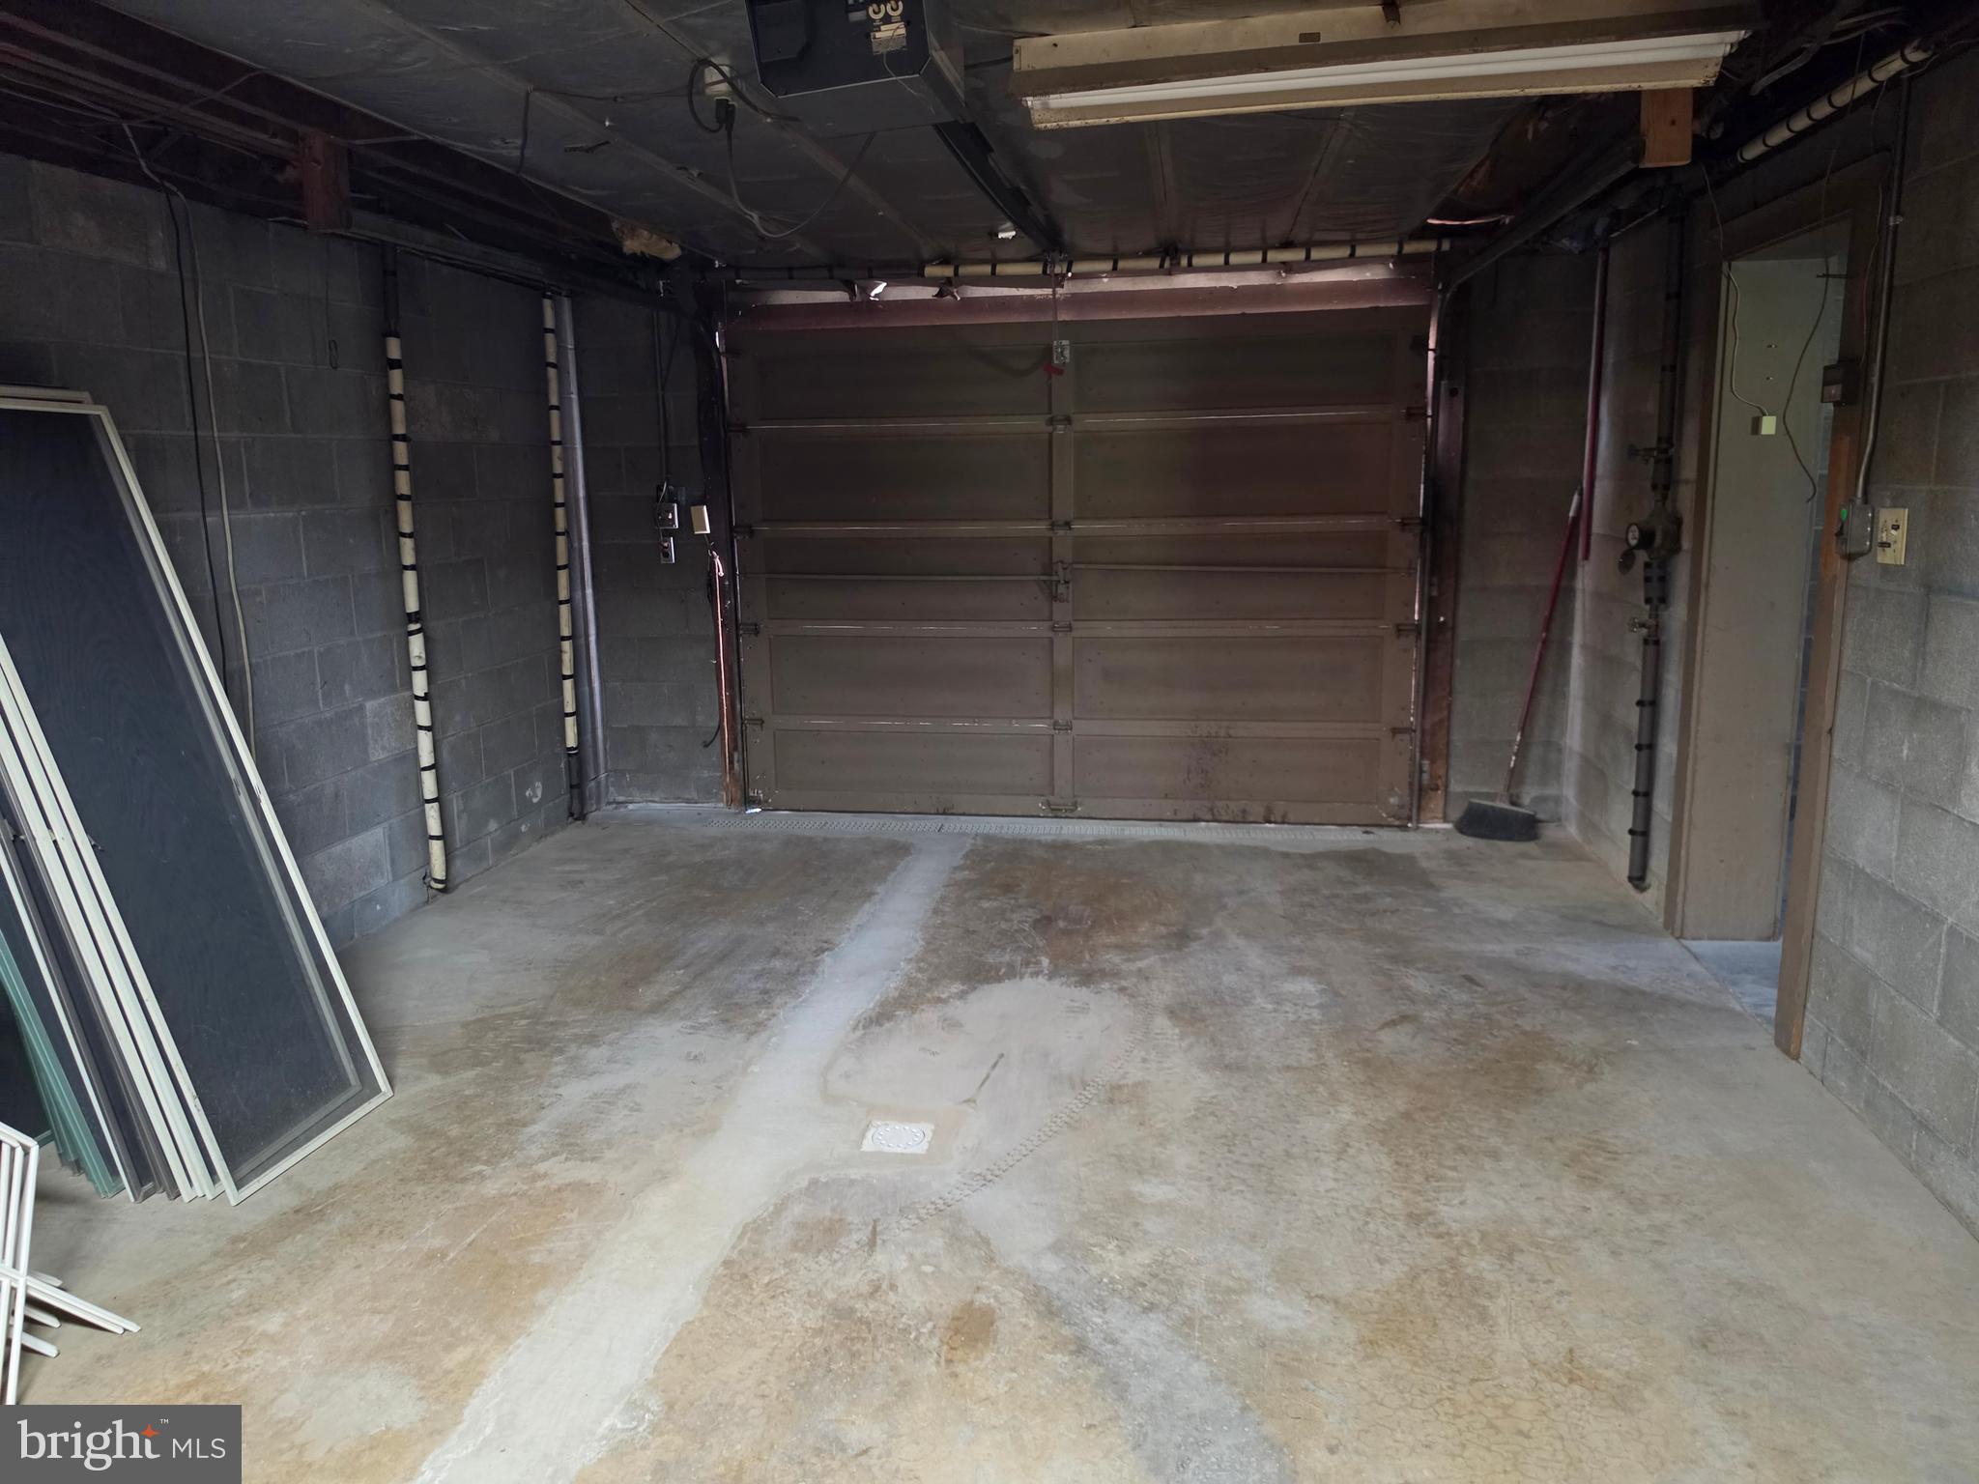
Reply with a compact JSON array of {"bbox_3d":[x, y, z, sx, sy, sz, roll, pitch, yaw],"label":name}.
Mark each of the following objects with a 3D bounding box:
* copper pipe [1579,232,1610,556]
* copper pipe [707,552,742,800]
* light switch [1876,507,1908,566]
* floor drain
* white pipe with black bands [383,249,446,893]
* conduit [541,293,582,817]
[{"bbox_3d":[2.236,-1.242,4.856,0.042,1.147,0.042,0,11,10],"label":"copper pipe"},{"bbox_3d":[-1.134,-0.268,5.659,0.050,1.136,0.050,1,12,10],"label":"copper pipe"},{"bbox_3d":[1.870,-0.427,2.727,0.014,0.115,0.115,1,12,10],"label":"light switch"},{"bbox_3d":[-0.195,0.854,2.844,0.138,0.012,0.134,0,12,6],"label":"floor drain"},{"bbox_3d":[-1.908,-0.530,4.366,0.050,2.123,0.050,1,9,10],"label":"white pipe with black bands"},{"bbox_3d":[-1.737,-0.729,5.354,0.050,2.119,0.050,1,8,10],"label":"conduit"}]

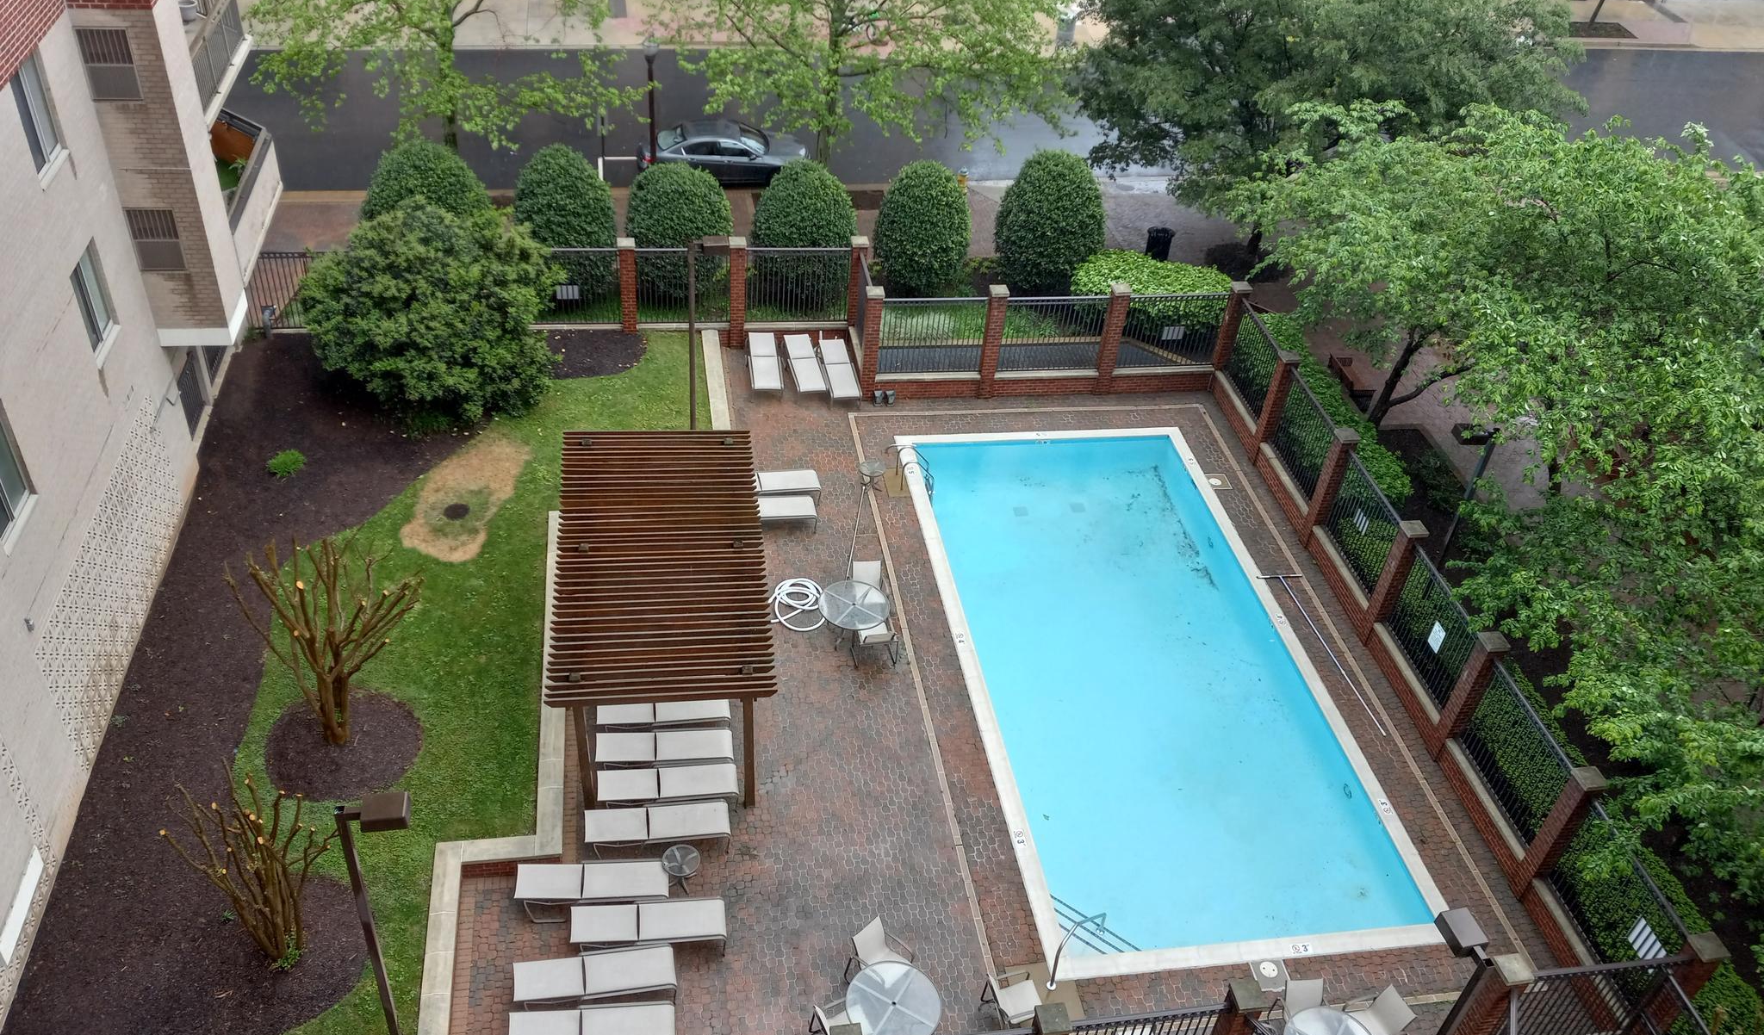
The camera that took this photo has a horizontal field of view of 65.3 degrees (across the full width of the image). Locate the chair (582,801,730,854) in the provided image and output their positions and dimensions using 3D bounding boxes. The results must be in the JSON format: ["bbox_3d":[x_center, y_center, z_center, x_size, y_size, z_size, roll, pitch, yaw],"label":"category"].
[{"bbox_3d":[-3.209,4.528,19.776,2.050,0.400,0.630,-2,39,-9],"label":"chair"}]

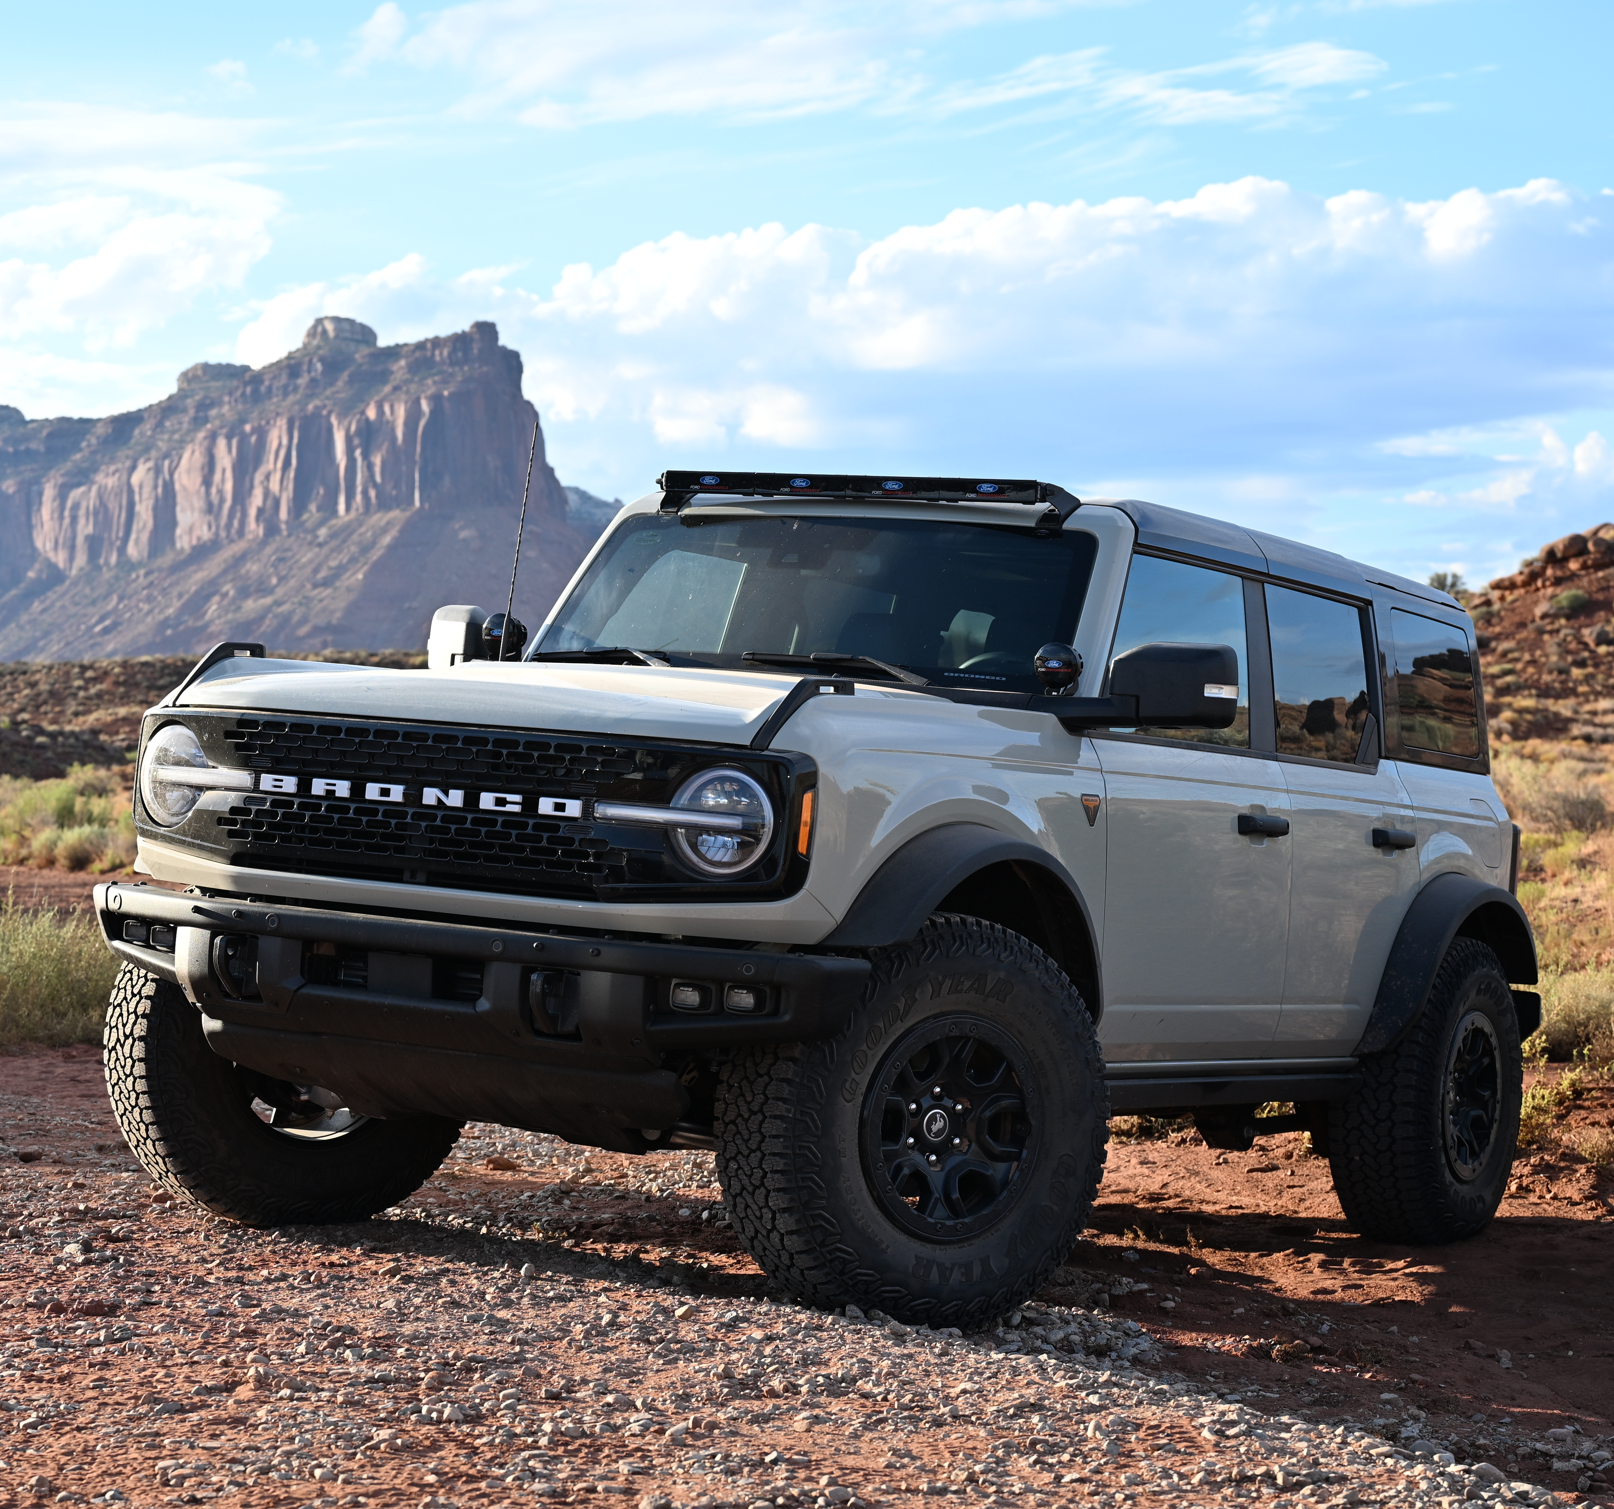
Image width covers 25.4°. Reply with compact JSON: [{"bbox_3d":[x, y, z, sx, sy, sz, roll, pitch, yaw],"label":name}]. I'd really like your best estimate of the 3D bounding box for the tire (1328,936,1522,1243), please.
[{"bbox_3d":[1.744,0.941,9.952,0.320,0.865,0.865,4,-2,31],"label":"tire"}]

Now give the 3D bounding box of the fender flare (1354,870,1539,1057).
[{"bbox_3d":[1.786,0.583,9.975,0.150,0.510,1.170,4,-1,31],"label":"fender flare"}]

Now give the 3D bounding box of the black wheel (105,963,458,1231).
[{"bbox_3d":[-1.223,0.674,8.482,0.867,0.867,0.310,5,-1,-35],"label":"black wheel"}]

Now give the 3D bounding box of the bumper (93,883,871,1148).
[{"bbox_3d":[-0.784,0.540,7.308,1.920,0.440,0.420,4,-2,31],"label":"bumper"}]

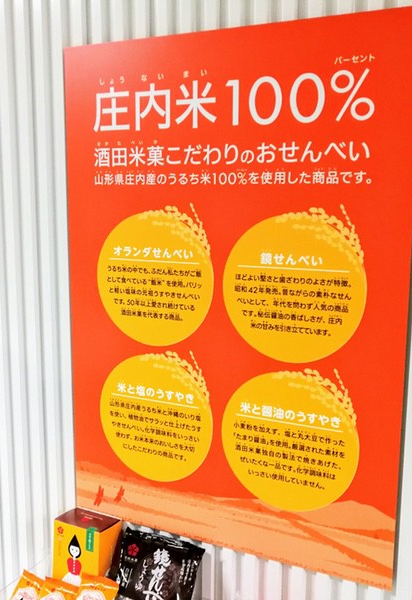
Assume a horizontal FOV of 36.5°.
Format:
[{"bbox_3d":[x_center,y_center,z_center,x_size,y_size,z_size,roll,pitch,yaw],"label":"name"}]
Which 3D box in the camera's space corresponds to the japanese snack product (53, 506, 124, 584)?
[{"bbox_3d":[-0.267,0.574,1.408,0.126,0.160,0.080,4,5,27],"label":"japanese snack product"}]

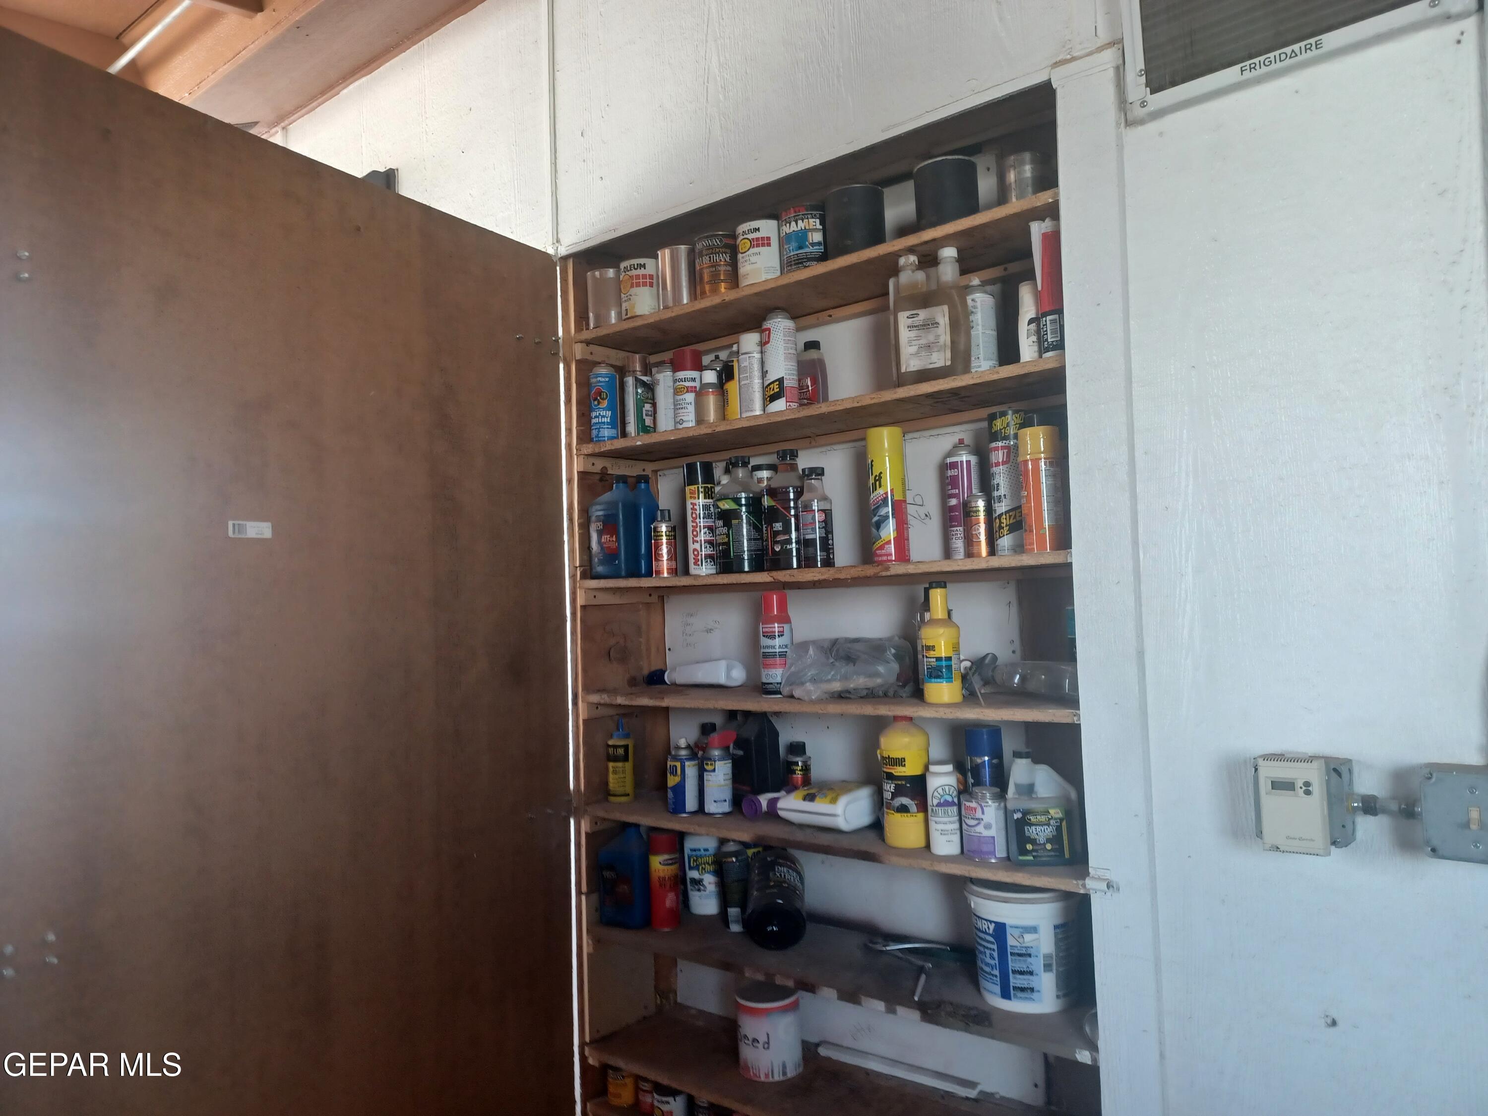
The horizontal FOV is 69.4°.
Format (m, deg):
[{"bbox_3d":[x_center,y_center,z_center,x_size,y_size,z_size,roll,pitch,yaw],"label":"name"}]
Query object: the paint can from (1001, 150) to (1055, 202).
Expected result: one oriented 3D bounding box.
[{"bbox_3d":[0.475,-0.609,1.798,0.080,0.114,0.080,-2,-4,0],"label":"paint can"}]

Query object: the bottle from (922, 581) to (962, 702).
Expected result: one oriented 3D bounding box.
[{"bbox_3d":[0.356,0.153,1.937,0.069,0.215,0.067,-5,-5,40],"label":"bottle"}]

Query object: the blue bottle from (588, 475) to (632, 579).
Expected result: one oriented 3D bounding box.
[{"bbox_3d":[-0.302,-0.064,2.510,0.110,0.240,0.067,-4,-4,40],"label":"blue bottle"}]

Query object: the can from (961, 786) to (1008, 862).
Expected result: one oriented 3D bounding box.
[{"bbox_3d":[0.396,0.436,1.766,0.072,0.109,0.072,-2,-3,0],"label":"can"}]

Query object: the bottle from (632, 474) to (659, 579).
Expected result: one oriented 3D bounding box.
[{"bbox_3d":[-0.240,-0.066,2.386,0.108,0.227,0.063,-4,-4,41],"label":"bottle"}]

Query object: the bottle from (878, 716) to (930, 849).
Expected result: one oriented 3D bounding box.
[{"bbox_3d":[0.284,0.389,1.887,0.086,0.221,0.086,-2,-4,0],"label":"bottle"}]

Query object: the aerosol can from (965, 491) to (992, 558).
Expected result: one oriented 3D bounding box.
[{"bbox_3d":[0.388,-0.059,1.790,0.044,0.112,0.044,-2,-4,12],"label":"aerosol can"}]

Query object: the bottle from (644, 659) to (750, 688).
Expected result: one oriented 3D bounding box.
[{"bbox_3d":[-0.122,0.285,2.601,0.250,0.062,0.073,-3,-4,30],"label":"bottle"}]

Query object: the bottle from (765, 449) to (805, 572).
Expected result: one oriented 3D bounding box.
[{"bbox_3d":[0.084,-0.092,2.079,0.096,0.233,0.096,-2,-4,0],"label":"bottle"}]

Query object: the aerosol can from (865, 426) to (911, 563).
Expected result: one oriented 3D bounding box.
[{"bbox_3d":[0.264,-0.112,1.968,0.067,0.248,0.067,-2,-3,0],"label":"aerosol can"}]

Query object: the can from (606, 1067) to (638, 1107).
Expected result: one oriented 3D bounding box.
[{"bbox_3d":[-0.280,1.204,2.466,0.068,0.077,0.068,-2,-3,0],"label":"can"}]

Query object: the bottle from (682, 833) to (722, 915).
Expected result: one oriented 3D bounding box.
[{"bbox_3d":[-0.103,0.761,2.575,0.080,0.170,0.066,-2,-3,9],"label":"bottle"}]

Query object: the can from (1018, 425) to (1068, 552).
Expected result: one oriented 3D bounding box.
[{"bbox_3d":[0.486,-0.109,1.749,0.068,0.202,0.068,-2,-4,0],"label":"can"}]

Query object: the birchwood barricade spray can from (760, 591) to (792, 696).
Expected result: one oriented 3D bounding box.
[{"bbox_3d":[0.066,0.174,2.129,0.060,0.210,0.060,-2,-4,0],"label":"birchwood barricade spray can"}]

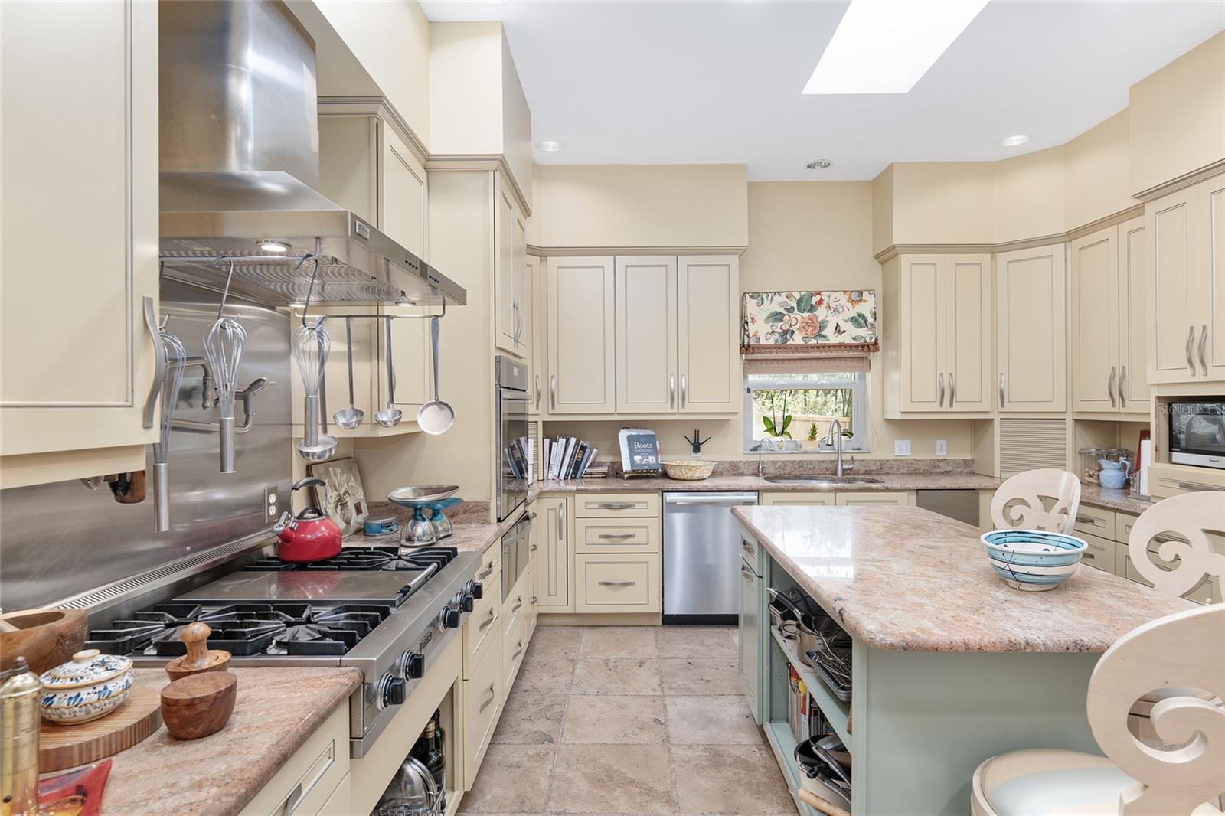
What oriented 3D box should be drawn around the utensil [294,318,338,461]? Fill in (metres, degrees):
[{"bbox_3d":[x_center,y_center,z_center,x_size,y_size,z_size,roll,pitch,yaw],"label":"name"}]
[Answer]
[{"bbox_3d":[-0.600,-0.037,1.224,0.073,0.268,0.070,0,0,1],"label":"utensil"}]

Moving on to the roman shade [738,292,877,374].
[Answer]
[{"bbox_3d":[1.412,-0.545,4.397,0.965,0.589,0.110,0,0,1],"label":"roman shade"}]

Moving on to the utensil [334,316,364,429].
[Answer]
[{"bbox_3d":[-0.896,-0.119,2.084,0.097,0.384,0.100,0,0,-1],"label":"utensil"}]

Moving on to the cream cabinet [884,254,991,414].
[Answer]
[{"bbox_3d":[2.248,-0.490,4.266,0.620,1.100,0.330,0,0,1],"label":"cream cabinet"}]

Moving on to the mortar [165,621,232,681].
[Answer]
[{"bbox_3d":[-0.728,0.441,1.078,0.096,0.125,0.096,0,0,1],"label":"mortar"}]

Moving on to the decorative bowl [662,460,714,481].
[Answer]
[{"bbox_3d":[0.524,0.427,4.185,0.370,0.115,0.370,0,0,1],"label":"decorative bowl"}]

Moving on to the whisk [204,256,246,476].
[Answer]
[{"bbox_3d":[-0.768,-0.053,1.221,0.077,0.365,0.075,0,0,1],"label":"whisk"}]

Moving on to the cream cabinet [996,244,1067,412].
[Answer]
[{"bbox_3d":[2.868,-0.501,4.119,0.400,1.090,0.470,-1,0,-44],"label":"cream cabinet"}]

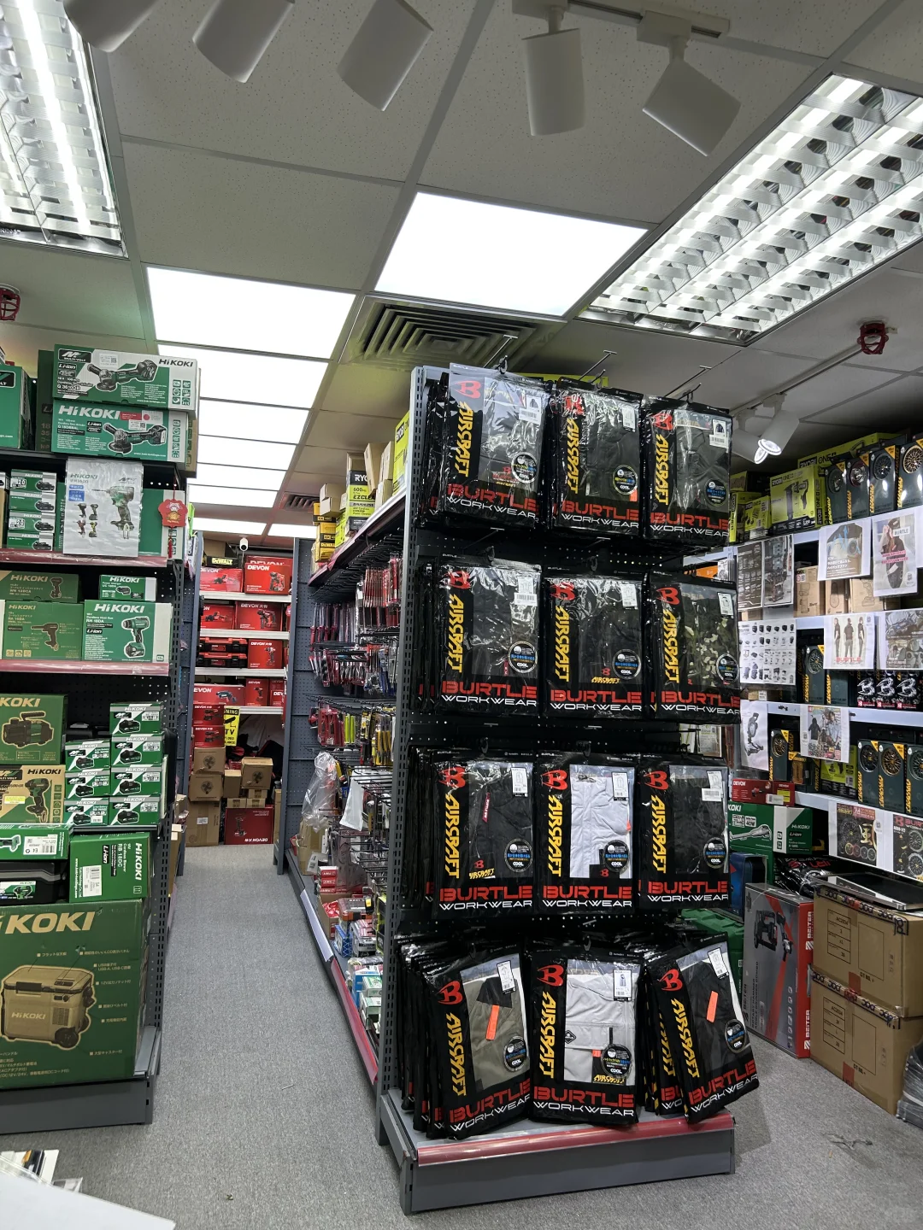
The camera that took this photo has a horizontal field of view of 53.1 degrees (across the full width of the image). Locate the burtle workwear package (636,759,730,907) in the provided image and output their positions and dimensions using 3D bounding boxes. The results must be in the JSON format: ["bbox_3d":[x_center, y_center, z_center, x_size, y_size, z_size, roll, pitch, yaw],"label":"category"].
[{"bbox_3d":[0.624,0.610,2.614,0.283,0.410,0.040,5,-10,-19],"label":"burtle workwear package"}]

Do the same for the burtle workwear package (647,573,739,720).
[{"bbox_3d":[0.663,0.098,2.659,0.295,0.420,0.045,7,-11,-22],"label":"burtle workwear package"}]

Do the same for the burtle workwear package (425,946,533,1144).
[{"bbox_3d":[0.047,1.123,2.452,0.295,0.420,0.050,2,-15,-31],"label":"burtle workwear package"}]

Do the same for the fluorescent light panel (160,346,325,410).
[{"bbox_3d":[-0.793,-0.863,3.354,0.600,0.030,0.600,2,-4,-15],"label":"fluorescent light panel"}]

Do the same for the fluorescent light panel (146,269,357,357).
[{"bbox_3d":[-0.635,-0.898,2.773,0.560,0.030,0.560,3,-4,-15],"label":"fluorescent light panel"}]

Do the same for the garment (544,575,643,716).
[{"bbox_3d":[0.371,0.075,2.615,0.283,0.410,0.040,2,-7,-5],"label":"garment"}]

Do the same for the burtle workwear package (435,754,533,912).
[{"bbox_3d":[0.053,0.563,2.411,0.283,0.410,0.040,4,-10,-21],"label":"burtle workwear package"}]

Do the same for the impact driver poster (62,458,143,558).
[{"bbox_3d":[-1.098,-0.322,2.829,0.215,0.295,0.012,3,-4,-15],"label":"impact driver poster"}]

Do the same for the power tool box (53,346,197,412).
[{"bbox_3d":[-1.045,-0.723,2.896,0.408,0.162,0.130,3,-4,-15],"label":"power tool box"}]

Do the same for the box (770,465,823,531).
[{"bbox_3d":[1.415,-0.475,3.874,0.065,0.245,0.292,3,-4,-15],"label":"box"}]

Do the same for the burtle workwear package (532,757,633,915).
[{"bbox_3d":[0.334,0.598,2.544,0.295,0.420,0.045,5,-11,-15],"label":"burtle workwear package"}]

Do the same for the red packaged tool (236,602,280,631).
[{"bbox_3d":[-1.622,0.018,7.402,0.350,0.225,0.120,3,-4,-15],"label":"red packaged tool"}]

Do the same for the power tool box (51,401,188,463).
[{"bbox_3d":[-1.042,-0.549,2.844,0.380,0.155,0.115,3,-4,-15],"label":"power tool box"}]

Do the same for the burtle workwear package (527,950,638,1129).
[{"bbox_3d":[0.322,1.095,2.417,0.283,0.430,0.040,3,-9,1],"label":"burtle workwear package"}]

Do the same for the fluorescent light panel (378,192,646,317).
[{"bbox_3d":[0.099,-0.903,2.346,0.560,0.030,0.560,3,-4,-15],"label":"fluorescent light panel"}]

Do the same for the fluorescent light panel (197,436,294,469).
[{"bbox_3d":[-1.111,-0.797,4.510,0.600,0.030,0.600,2,-4,-15],"label":"fluorescent light panel"}]

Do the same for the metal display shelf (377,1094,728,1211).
[{"bbox_3d":[0.251,1.438,2.595,0.925,0.155,0.380,3,-4,-15],"label":"metal display shelf"}]

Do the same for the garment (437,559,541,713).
[{"bbox_3d":[0.069,0.053,2.507,0.283,0.410,0.040,3,-9,-10],"label":"garment"}]

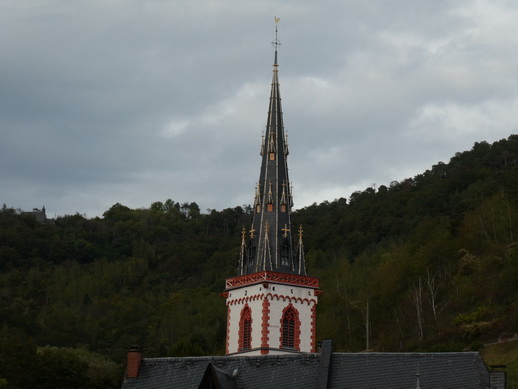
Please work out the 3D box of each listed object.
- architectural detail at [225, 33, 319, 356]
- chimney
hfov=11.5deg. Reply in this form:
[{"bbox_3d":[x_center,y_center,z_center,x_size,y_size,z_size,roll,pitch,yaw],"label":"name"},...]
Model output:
[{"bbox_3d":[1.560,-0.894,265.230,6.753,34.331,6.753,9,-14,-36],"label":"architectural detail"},{"bbox_3d":[-5.039,6.805,104.658,0.421,1.310,0.485,-2,-12,17],"label":"chimney"}]

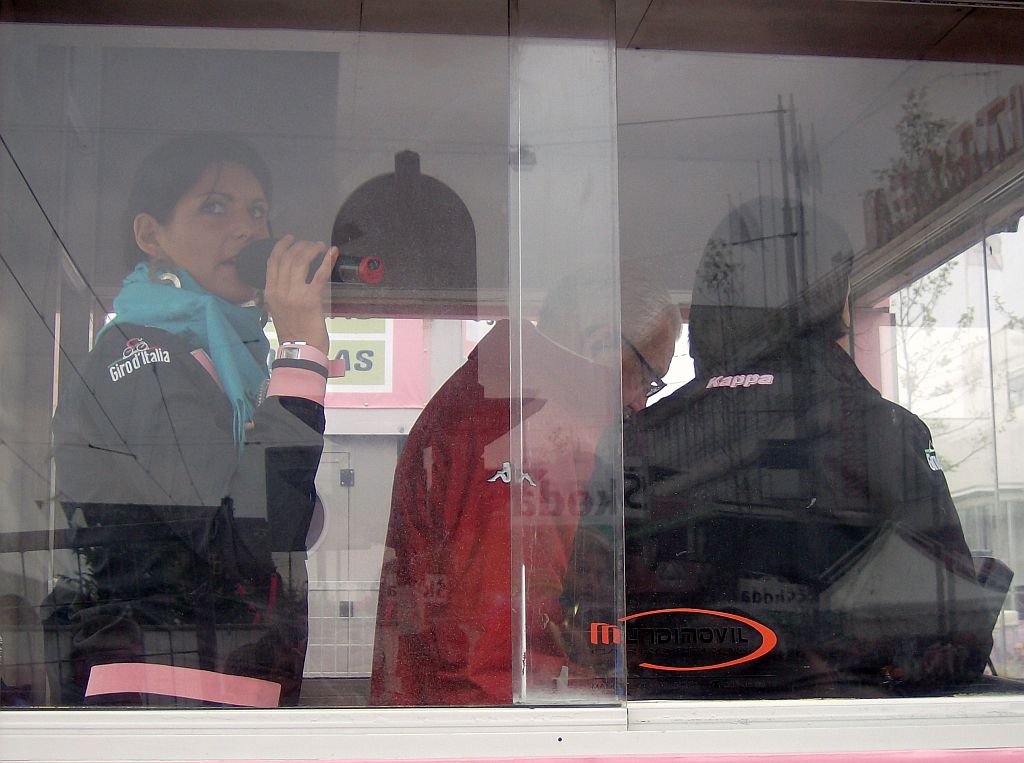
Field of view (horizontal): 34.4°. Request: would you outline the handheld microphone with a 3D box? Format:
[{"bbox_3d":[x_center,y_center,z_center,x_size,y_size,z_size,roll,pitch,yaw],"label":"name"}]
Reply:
[{"bbox_3d":[-0.261,-0.147,2.114,0.237,0.062,0.062,6,0,39],"label":"handheld microphone"}]

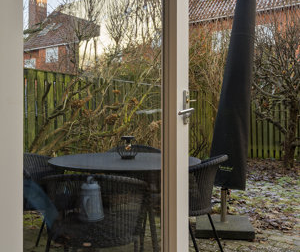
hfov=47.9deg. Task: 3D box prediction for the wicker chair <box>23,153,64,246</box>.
[{"bbox_3d":[-0.763,0.630,2.563,0.580,0.800,0.610,0,0,6],"label":"wicker chair"}]

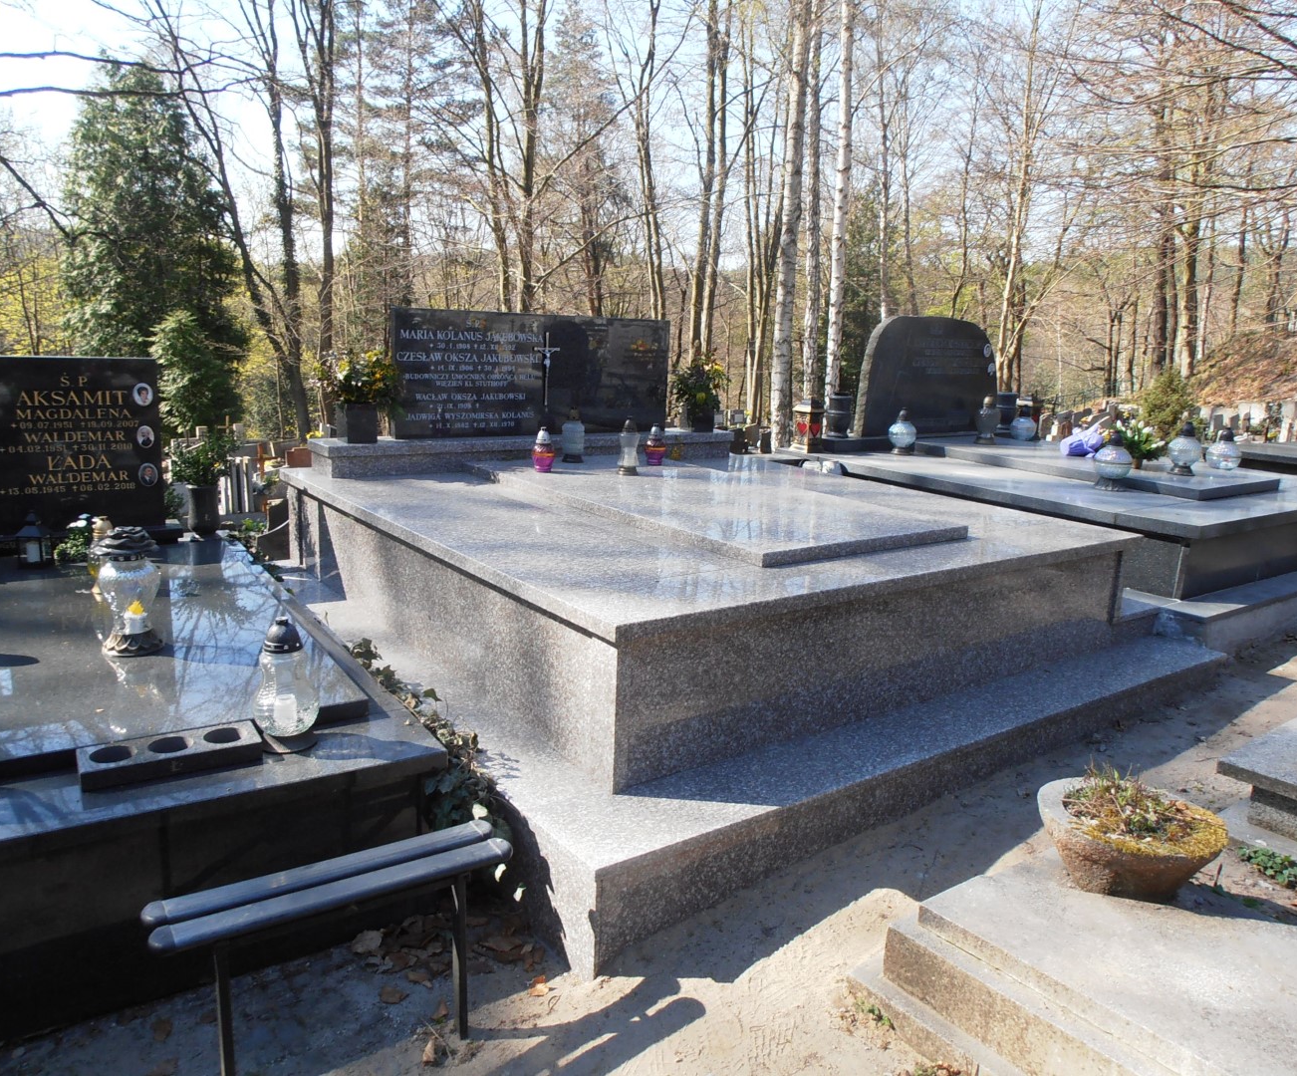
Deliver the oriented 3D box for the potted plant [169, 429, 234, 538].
[{"bbox_3d":[-1.997,-0.245,4.420,0.272,0.462,0.272,-6,15,-36],"label":"potted plant"}]

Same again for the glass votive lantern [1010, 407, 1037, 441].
[{"bbox_3d":[2.678,-0.789,7.095,0.182,0.308,0.182,-6,14,-36],"label":"glass votive lantern"}]

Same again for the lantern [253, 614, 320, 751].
[{"bbox_3d":[-0.829,0.328,2.278,0.142,0.303,0.142,-5,13,-31],"label":"lantern"}]

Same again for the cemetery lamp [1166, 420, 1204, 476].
[{"bbox_3d":[2.935,-0.491,5.434,0.188,0.291,0.188,-6,15,-36],"label":"cemetery lamp"}]

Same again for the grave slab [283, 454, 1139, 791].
[{"bbox_3d":[0.139,0.026,4.476,2.650,0.485,2.871,-6,15,-36],"label":"grave slab"}]

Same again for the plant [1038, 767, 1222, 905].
[{"bbox_3d":[1.173,0.703,2.402,0.416,0.212,0.416,-6,15,-36],"label":"plant"}]

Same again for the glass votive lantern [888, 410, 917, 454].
[{"bbox_3d":[1.617,-0.670,6.250,0.173,0.285,0.173,-6,15,-36],"label":"glass votive lantern"}]

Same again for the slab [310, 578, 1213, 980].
[{"bbox_3d":[0.202,0.437,4.345,3.059,0.256,3.054,-6,15,-36],"label":"slab"}]

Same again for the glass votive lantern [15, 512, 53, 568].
[{"bbox_3d":[-2.177,0.004,3.518,0.088,0.196,0.088,1,11,-8],"label":"glass votive lantern"}]

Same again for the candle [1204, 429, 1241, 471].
[{"bbox_3d":[3.492,-0.514,6.017,0.182,0.308,0.182,-6,14,-36],"label":"candle"}]

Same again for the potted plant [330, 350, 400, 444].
[{"bbox_3d":[-1.356,-0.672,4.716,0.322,0.430,0.322,-6,15,-36],"label":"potted plant"}]

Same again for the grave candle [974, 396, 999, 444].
[{"bbox_3d":[2.325,-0.815,6.821,0.169,0.340,0.169,-6,14,-36],"label":"grave candle"}]

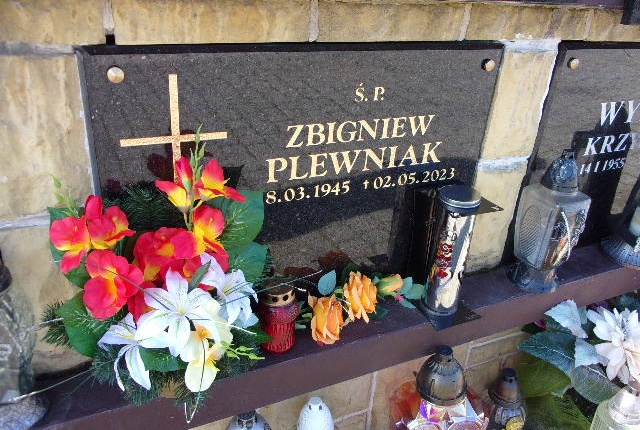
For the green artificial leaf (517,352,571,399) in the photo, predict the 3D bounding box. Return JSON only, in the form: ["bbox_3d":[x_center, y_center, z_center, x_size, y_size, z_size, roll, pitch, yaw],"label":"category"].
[{"bbox_3d":[0.445,0.317,1.030,0.105,0.085,0.030,-2,28,-13],"label":"green artificial leaf"}]

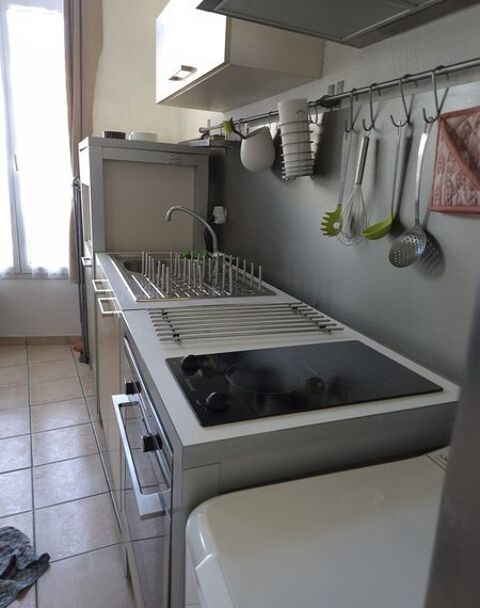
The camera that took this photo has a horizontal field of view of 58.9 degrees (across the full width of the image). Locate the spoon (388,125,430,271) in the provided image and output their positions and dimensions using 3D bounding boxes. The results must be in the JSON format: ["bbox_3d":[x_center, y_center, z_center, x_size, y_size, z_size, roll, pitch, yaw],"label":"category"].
[{"bbox_3d":[0.382,-0.232,0.932,0.055,0.306,0.098,-3,18,-22],"label":"spoon"}]

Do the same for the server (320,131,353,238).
[{"bbox_3d":[0.273,-0.330,1.169,0.060,0.276,0.060,-3,18,-22],"label":"server"}]

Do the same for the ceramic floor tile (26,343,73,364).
[{"bbox_3d":[-1.404,0.367,3.153,0.296,0.010,0.290,-4,19,-26],"label":"ceramic floor tile"}]

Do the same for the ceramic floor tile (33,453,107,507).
[{"bbox_3d":[-0.764,0.789,1.907,0.296,0.010,0.296,-4,19,-26],"label":"ceramic floor tile"}]

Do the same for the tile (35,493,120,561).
[{"bbox_3d":[-0.640,0.871,1.665,0.296,0.010,0.296,-4,19,-26],"label":"tile"}]

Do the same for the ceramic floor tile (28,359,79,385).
[{"bbox_3d":[-1.273,0.455,2.895,0.296,0.010,0.296,-4,19,-26],"label":"ceramic floor tile"}]

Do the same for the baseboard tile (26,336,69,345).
[{"bbox_3d":[-1.526,0.293,3.378,0.308,0.075,0.010,0,16,-13],"label":"baseboard tile"}]

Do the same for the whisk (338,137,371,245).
[{"bbox_3d":[0.314,-0.295,1.114,0.070,0.276,0.070,-3,18,-22],"label":"whisk"}]

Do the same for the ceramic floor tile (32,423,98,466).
[{"bbox_3d":[-0.889,0.707,2.149,0.296,0.010,0.296,-4,19,-26],"label":"ceramic floor tile"}]

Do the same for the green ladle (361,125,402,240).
[{"bbox_3d":[0.351,-0.293,1.038,0.075,0.275,0.078,3,16,-5],"label":"green ladle"}]

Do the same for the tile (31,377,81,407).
[{"bbox_3d":[-1.143,0.540,2.642,0.296,0.010,0.296,-4,19,-26],"label":"tile"}]

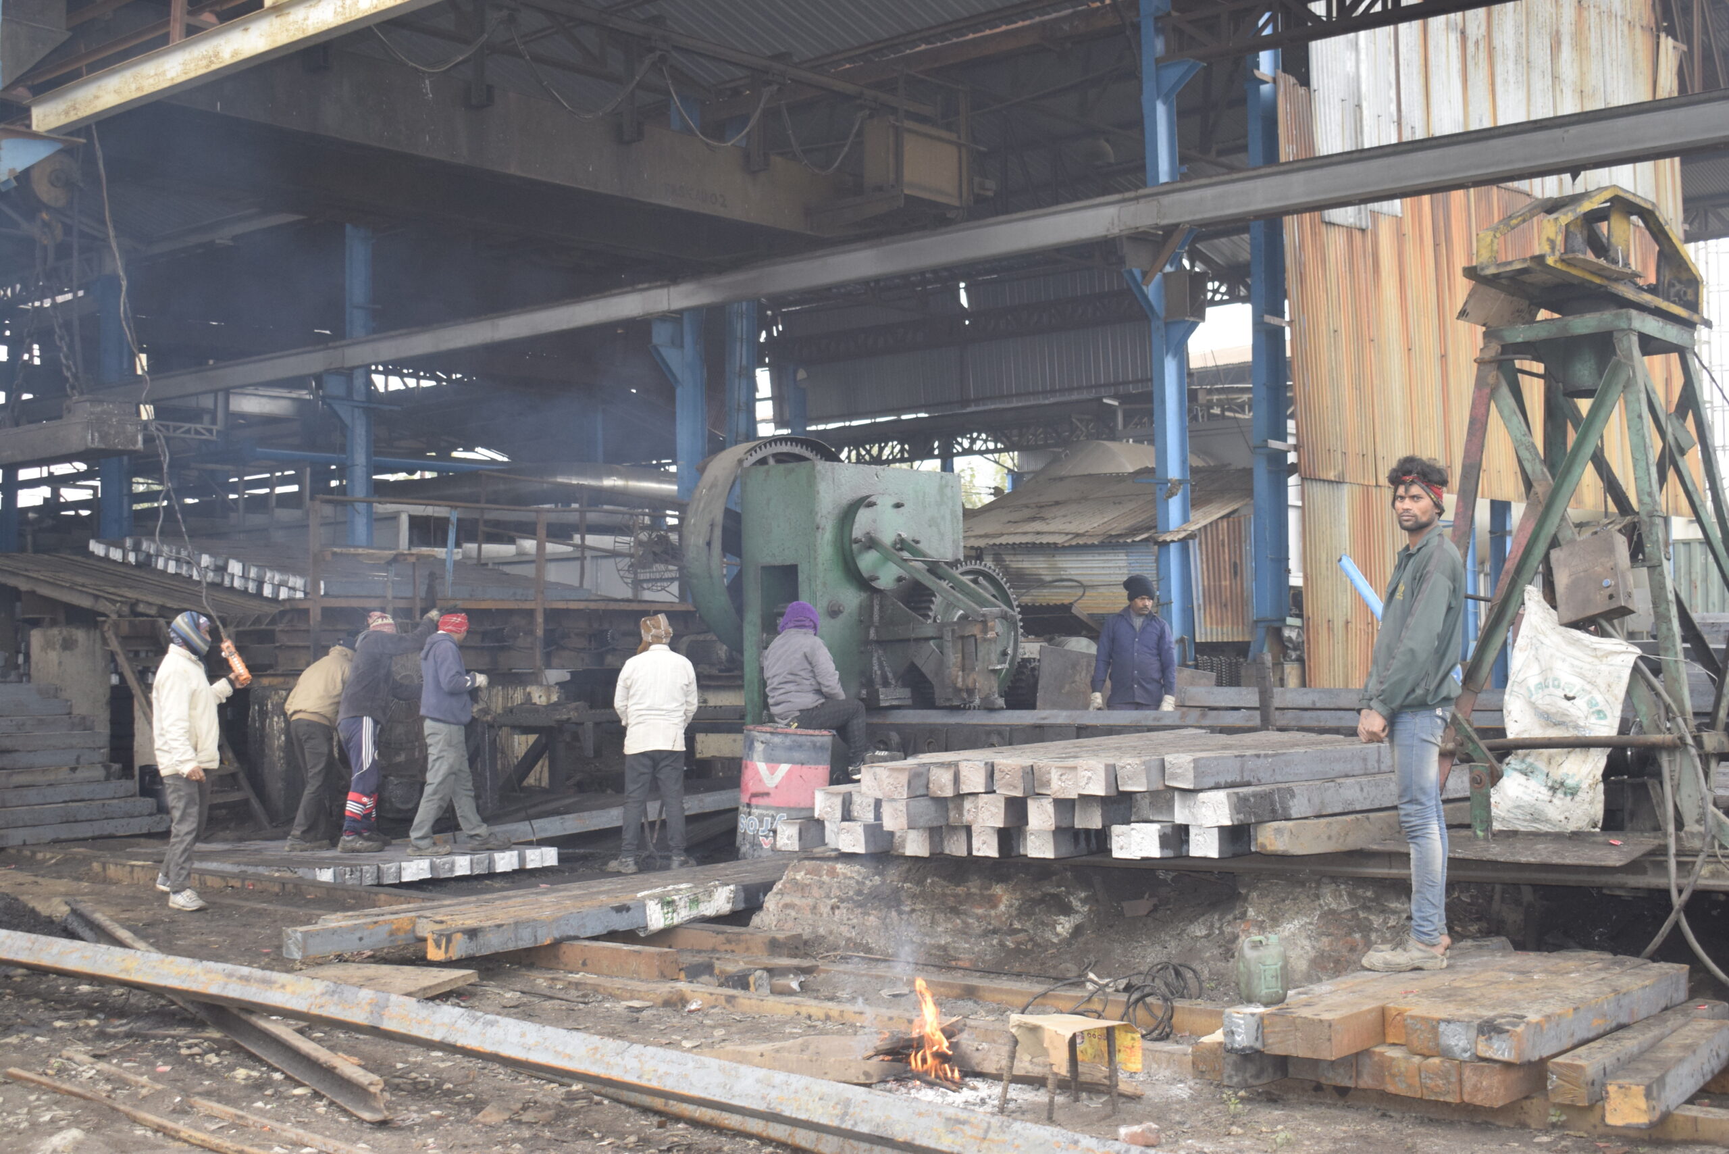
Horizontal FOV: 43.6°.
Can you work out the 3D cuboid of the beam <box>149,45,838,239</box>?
[{"bbox_3d":[-3.064,-3.605,17.551,0.380,0.700,8.014,-3,-3,41],"label":"beam"}]

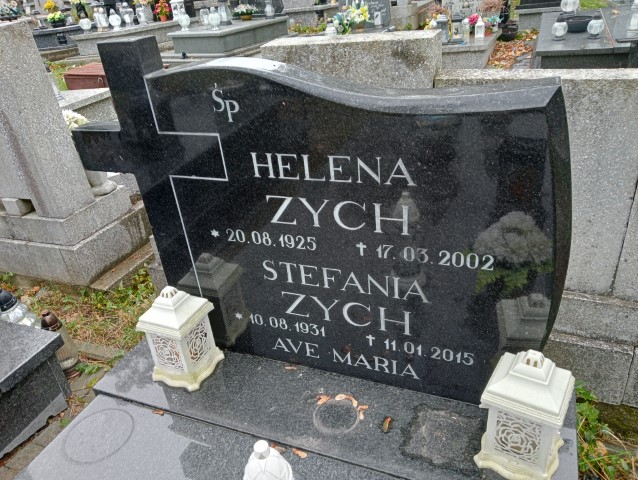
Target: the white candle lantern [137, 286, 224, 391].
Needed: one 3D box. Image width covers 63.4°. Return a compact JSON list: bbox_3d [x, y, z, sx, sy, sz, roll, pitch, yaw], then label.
[{"bbox_3d":[-0.290,0.189,1.075,0.108,0.210,0.108,8,32,25],"label":"white candle lantern"}]

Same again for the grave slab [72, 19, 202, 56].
[{"bbox_3d":[-2.564,-2.982,7.532,0.960,0.280,1.700,8,32,25],"label":"grave slab"}]

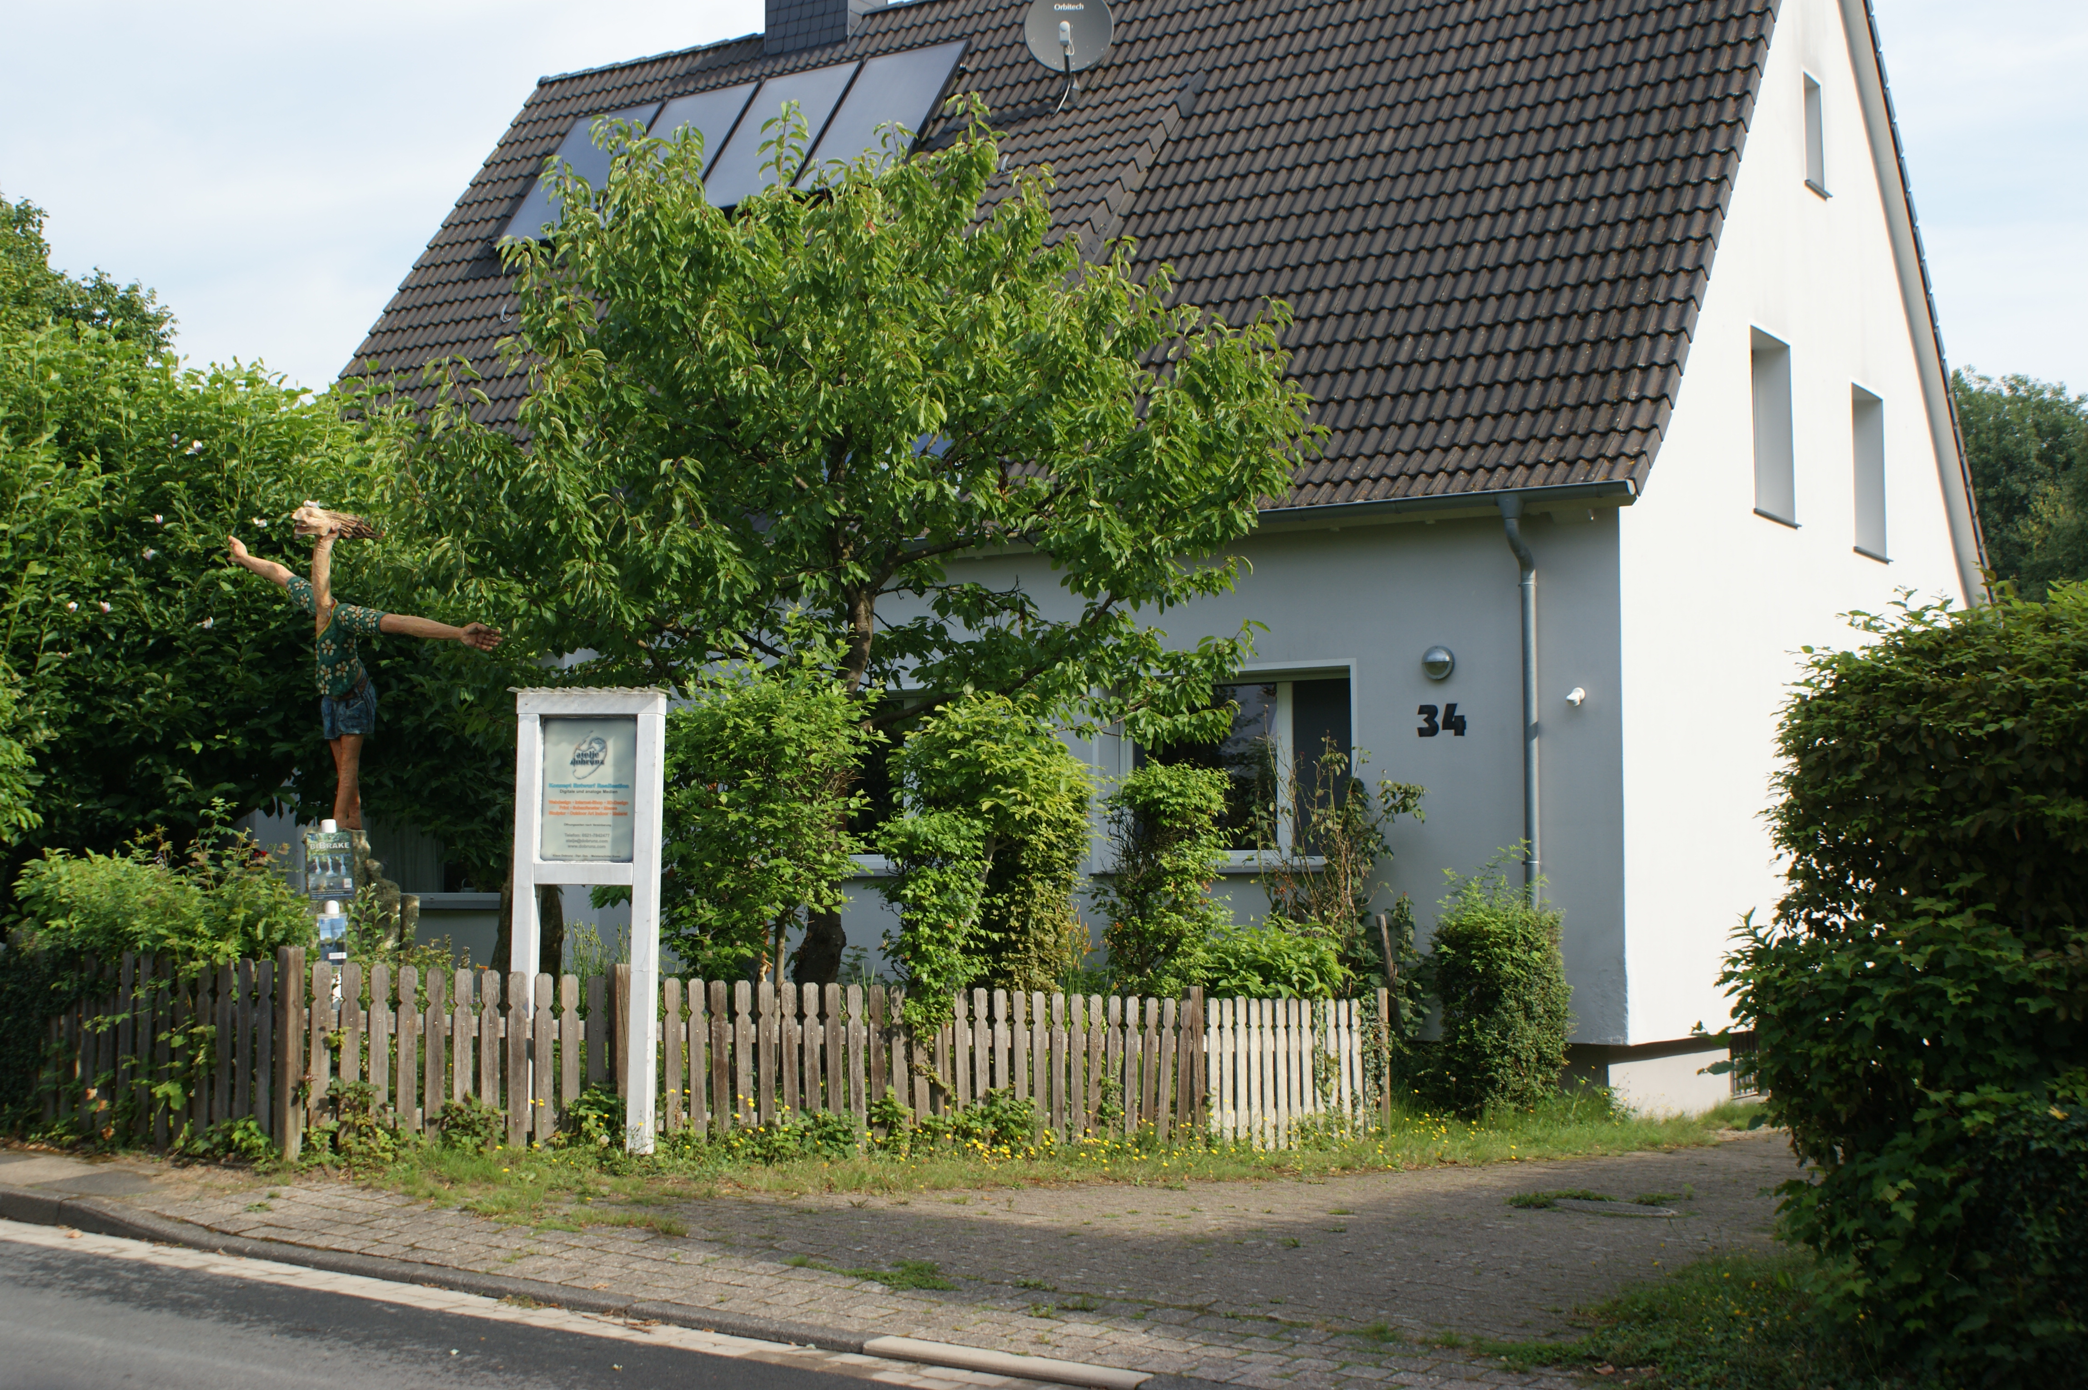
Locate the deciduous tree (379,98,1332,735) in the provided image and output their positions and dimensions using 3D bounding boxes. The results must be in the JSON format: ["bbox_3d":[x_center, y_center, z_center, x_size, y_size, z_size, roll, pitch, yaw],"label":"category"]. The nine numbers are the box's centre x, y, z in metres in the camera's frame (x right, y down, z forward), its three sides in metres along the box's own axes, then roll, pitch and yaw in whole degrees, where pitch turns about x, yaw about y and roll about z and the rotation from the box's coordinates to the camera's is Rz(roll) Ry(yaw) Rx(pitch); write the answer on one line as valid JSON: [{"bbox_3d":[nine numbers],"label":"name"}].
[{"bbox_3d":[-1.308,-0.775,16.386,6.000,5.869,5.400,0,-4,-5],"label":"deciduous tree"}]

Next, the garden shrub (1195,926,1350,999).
[{"bbox_3d":[1.498,2.103,17.069,1.016,1.181,0.900,0,-4,5],"label":"garden shrub"}]

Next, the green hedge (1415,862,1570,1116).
[{"bbox_3d":[3.053,2.037,17.713,0.880,1.755,0.780,-3,-5,32],"label":"green hedge"}]

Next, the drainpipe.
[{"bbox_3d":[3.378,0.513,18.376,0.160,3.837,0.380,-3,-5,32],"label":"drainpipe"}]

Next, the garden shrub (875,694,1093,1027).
[{"bbox_3d":[-0.347,1.247,15.168,1.274,2.502,1.100,0,-4,-1],"label":"garden shrub"}]

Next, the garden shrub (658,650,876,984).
[{"bbox_3d":[-1.638,1.088,15.070,1.341,2.693,1.200,0,-4,-6],"label":"garden shrub"}]

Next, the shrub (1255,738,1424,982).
[{"bbox_3d":[2.044,1.521,17.971,1.171,2.443,0.900,-1,-4,6],"label":"shrub"}]

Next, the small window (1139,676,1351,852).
[{"bbox_3d":[1.473,0.561,19.980,1.952,1.351,0.140,-3,-5,32],"label":"small window"}]

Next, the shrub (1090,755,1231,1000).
[{"bbox_3d":[0.749,1.546,16.467,0.887,2.256,0.850,0,-4,3],"label":"shrub"}]

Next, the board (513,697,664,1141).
[{"bbox_3d":[-2.285,1.130,13.067,0.760,2.331,0.140,-1,-4,9],"label":"board"}]

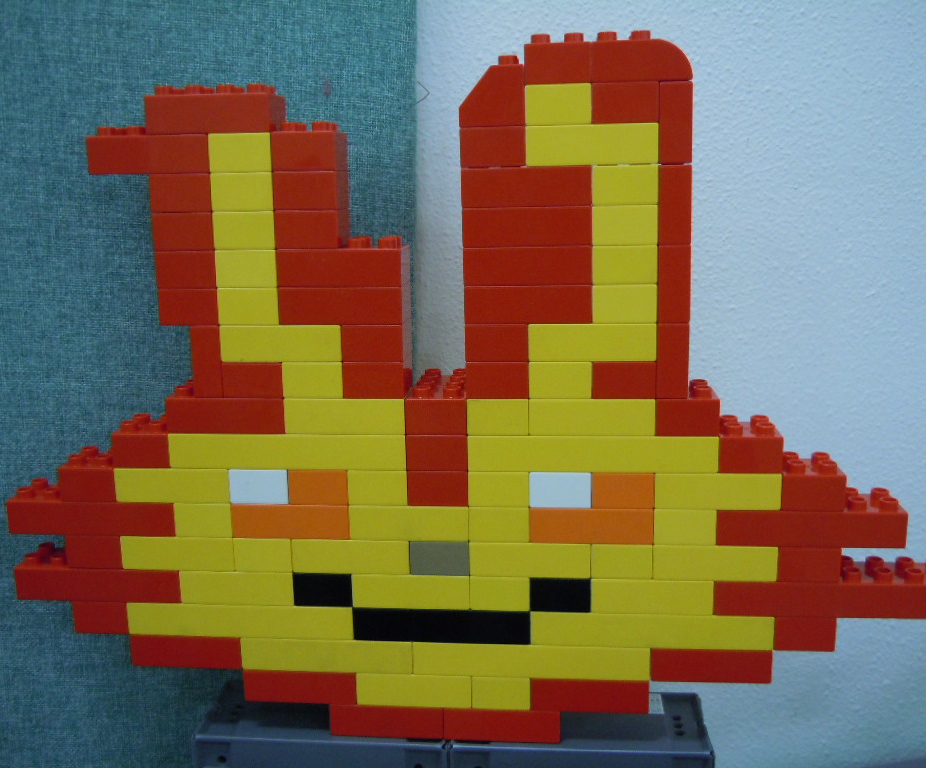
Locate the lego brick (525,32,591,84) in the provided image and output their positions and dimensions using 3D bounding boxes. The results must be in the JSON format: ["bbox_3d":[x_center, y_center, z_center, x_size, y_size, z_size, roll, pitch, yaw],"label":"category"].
[{"bbox_3d":[0.048,-0.158,0.496,0.032,0.024,0.032,0,11,7],"label":"lego brick"}]

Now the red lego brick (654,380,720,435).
[{"bbox_3d":[0.115,0.012,0.523,0.032,0.024,0.032,0,11,6],"label":"red lego brick"}]

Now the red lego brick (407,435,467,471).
[{"bbox_3d":[-0.013,0.031,0.538,0.032,0.021,0.032,0,11,6],"label":"red lego brick"}]

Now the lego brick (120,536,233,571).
[{"bbox_3d":[-0.154,0.089,0.566,0.064,0.021,0.032,0,11,5],"label":"lego brick"}]

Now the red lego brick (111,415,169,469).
[{"bbox_3d":[-0.171,0.032,0.557,0.032,0.024,0.032,0,11,5],"label":"red lego brick"}]

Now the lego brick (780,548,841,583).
[{"bbox_3d":[0.180,0.089,0.534,0.032,0.021,0.032,0,11,5],"label":"lego brick"}]

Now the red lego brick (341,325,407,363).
[{"bbox_3d":[-0.045,-0.025,0.531,0.032,0.020,0.032,0,11,5],"label":"red lego brick"}]

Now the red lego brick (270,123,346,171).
[{"bbox_3d":[-0.077,-0.120,0.514,0.032,0.024,0.032,0,10,6],"label":"red lego brick"}]

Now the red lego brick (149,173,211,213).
[{"bbox_3d":[-0.141,-0.101,0.525,0.032,0.023,0.032,0,11,6],"label":"red lego brick"}]

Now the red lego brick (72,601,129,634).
[{"bbox_3d":[-0.200,0.127,0.576,0.032,0.020,0.032,0,11,5],"label":"red lego brick"}]

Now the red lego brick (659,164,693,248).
[{"bbox_3d":[0.105,-0.091,0.502,0.016,0.041,0.032,0,11,7],"label":"red lego brick"}]

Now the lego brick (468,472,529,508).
[{"bbox_3d":[0.020,0.052,0.542,0.032,0.021,0.032,0,11,5],"label":"lego brick"}]

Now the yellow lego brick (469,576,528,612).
[{"bbox_3d":[0.021,0.108,0.553,0.032,0.021,0.032,0,11,5],"label":"yellow lego brick"}]

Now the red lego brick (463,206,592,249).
[{"bbox_3d":[0.034,-0.082,0.514,0.064,0.021,0.032,0,11,5],"label":"red lego brick"}]

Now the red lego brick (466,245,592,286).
[{"bbox_3d":[0.034,-0.062,0.516,0.064,0.020,0.032,0,11,5],"label":"red lego brick"}]

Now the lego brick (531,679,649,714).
[{"bbox_3d":[0.070,0.165,0.558,0.064,0.020,0.032,0,11,5],"label":"lego brick"}]

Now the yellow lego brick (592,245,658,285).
[{"bbox_3d":[0.081,-0.062,0.510,0.032,0.021,0.032,0,10,6],"label":"yellow lego brick"}]

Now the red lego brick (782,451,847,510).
[{"bbox_3d":[0.179,0.050,0.524,0.032,0.024,0.032,0,11,6],"label":"red lego brick"}]

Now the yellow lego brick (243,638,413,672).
[{"bbox_3d":[-0.074,0.146,0.570,0.096,0.021,0.032,0,11,5],"label":"yellow lego brick"}]

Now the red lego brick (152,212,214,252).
[{"bbox_3d":[-0.141,-0.082,0.529,0.032,0.021,0.032,0,10,6],"label":"red lego brick"}]

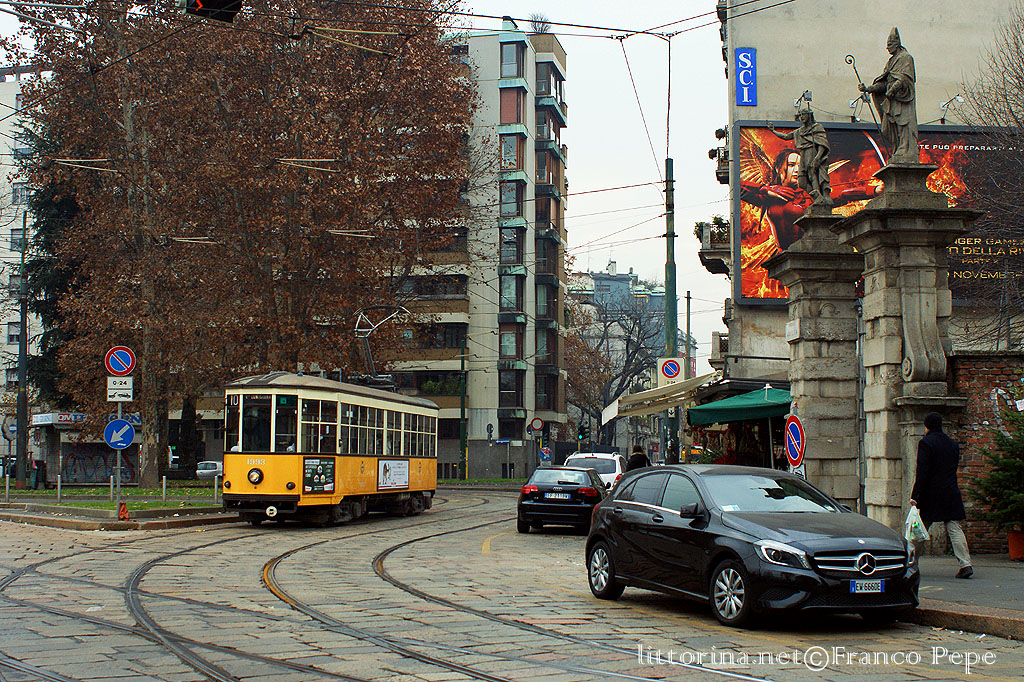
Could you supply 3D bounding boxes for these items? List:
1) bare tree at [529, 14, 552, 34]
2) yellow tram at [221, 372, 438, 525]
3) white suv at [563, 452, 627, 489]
[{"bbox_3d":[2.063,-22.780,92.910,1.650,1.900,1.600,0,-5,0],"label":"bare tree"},{"bbox_3d":[-4.753,3.134,36.800,2.350,3.750,13.700,-1,-6,11],"label":"yellow tram"},{"bbox_3d":[2.225,4.086,36.041,1.840,1.770,4.550,0,-6,3],"label":"white suv"}]

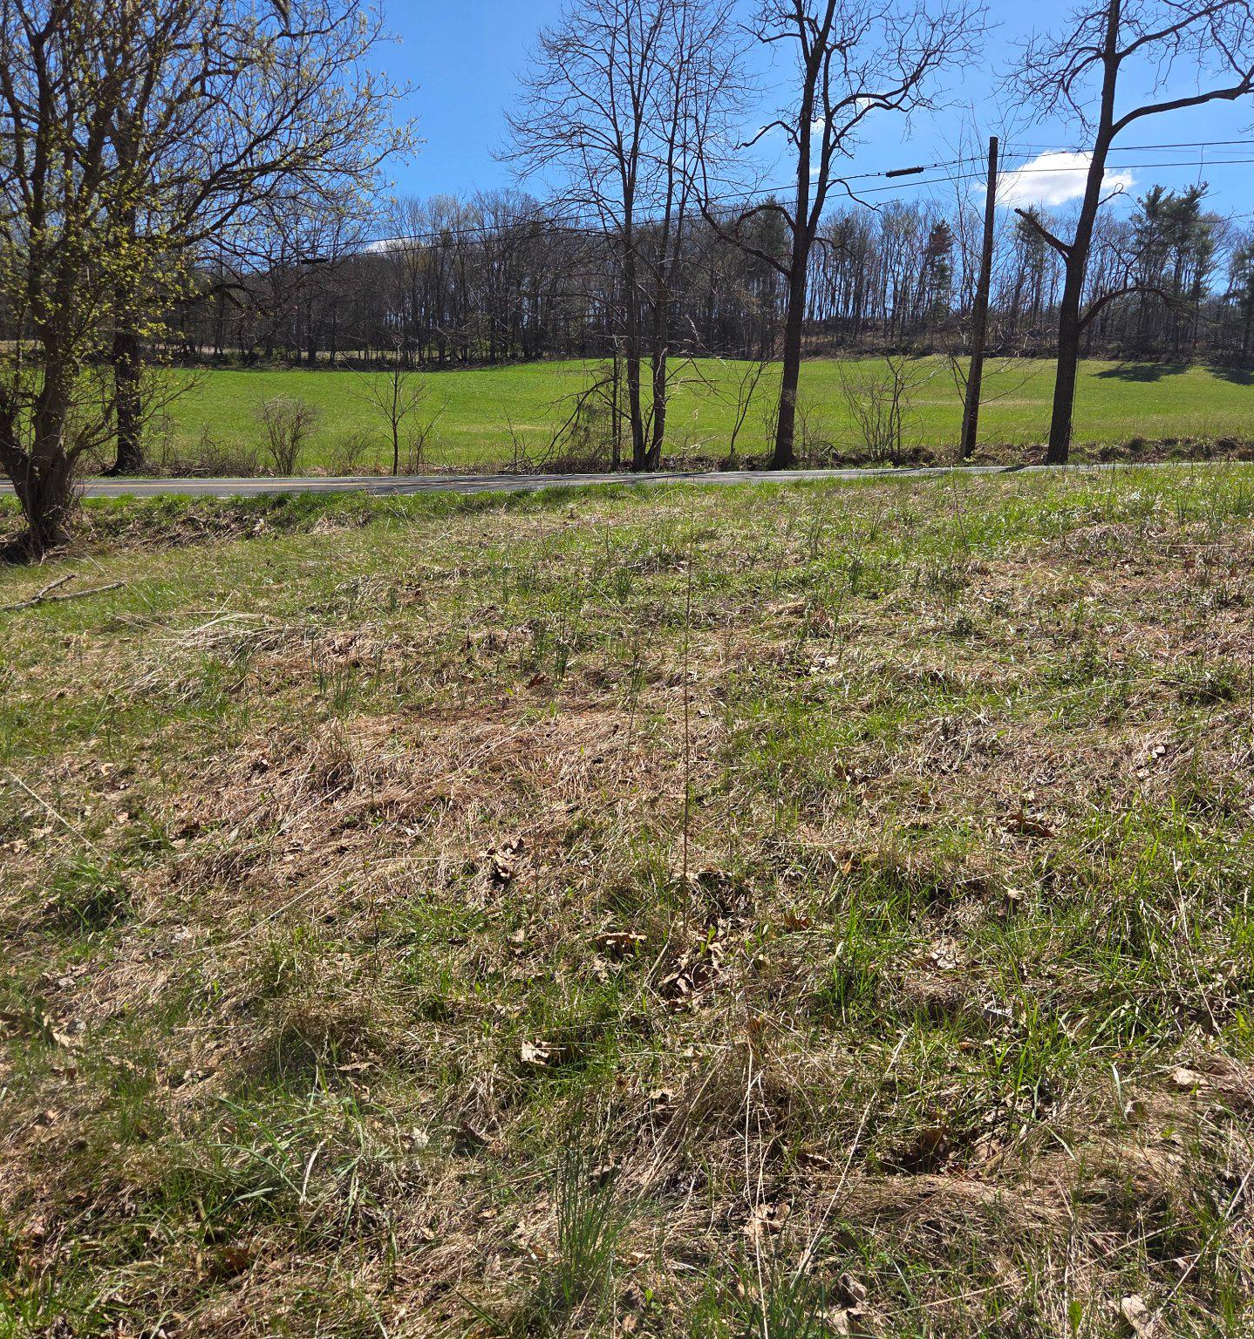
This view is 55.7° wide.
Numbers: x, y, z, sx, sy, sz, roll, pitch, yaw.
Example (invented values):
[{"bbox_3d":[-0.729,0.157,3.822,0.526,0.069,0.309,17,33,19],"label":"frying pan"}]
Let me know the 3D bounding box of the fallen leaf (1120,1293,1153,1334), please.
[{"bbox_3d":[0.861,1.091,2.003,0.046,0.020,0.080,-5,21,1],"label":"fallen leaf"}]

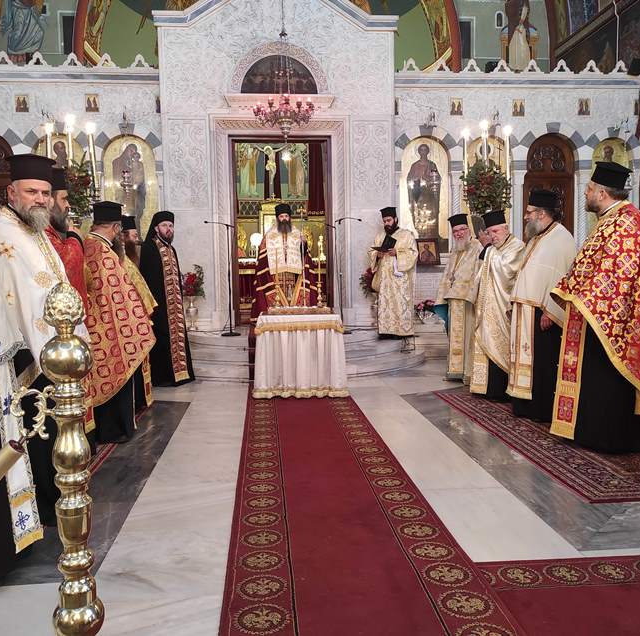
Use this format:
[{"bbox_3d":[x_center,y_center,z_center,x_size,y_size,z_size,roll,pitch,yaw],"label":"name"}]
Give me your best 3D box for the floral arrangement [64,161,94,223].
[{"bbox_3d":[-2.878,-1.527,7.176,0.465,0.693,0.480,-1,4,-5],"label":"floral arrangement"}]

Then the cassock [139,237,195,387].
[{"bbox_3d":[-1.711,-0.080,6.848,0.460,1.648,0.550,3,5,38],"label":"cassock"}]

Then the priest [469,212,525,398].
[{"bbox_3d":[1.615,-0.123,5.778,0.480,1.762,0.560,-3,5,-33],"label":"priest"}]

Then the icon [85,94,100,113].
[{"bbox_3d":[-3.149,-2.971,8.497,0.189,0.244,0.030,-1,4,-5],"label":"icon"}]

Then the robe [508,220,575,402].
[{"bbox_3d":[1.865,-0.055,5.166,0.500,1.485,0.610,-3,5,-23],"label":"robe"}]

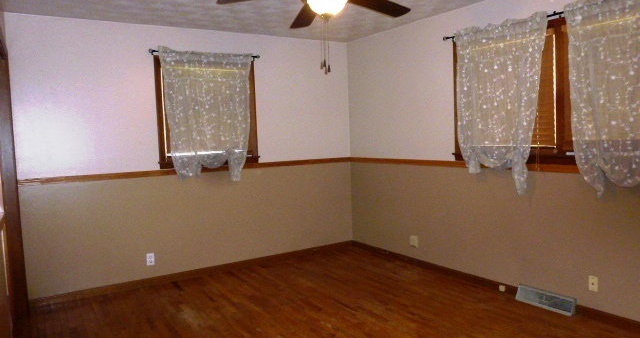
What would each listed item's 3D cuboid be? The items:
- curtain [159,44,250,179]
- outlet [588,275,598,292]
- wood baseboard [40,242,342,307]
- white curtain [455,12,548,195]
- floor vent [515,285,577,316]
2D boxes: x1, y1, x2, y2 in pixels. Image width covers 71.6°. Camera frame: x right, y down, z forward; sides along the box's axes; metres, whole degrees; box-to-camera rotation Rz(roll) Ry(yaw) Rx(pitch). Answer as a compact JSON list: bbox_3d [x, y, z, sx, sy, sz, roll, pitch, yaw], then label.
[{"bbox_3d":[-1.062,-0.509,4.357,0.930,1.270,0.100,-5,5,-33],"label":"curtain"},{"bbox_3d":[1.922,0.812,3.119,0.008,0.112,0.067,-5,5,-33],"label":"outlet"},{"bbox_3d":[-0.997,1.021,4.564,3.350,0.087,0.020,-5,5,-33],"label":"wood baseboard"},{"bbox_3d":[1.431,-0.479,3.574,0.100,1.350,0.840,-5,5,-33],"label":"white curtain"},{"bbox_3d":[1.719,1.002,3.402,0.066,0.116,0.440,-5,5,-33],"label":"floor vent"}]

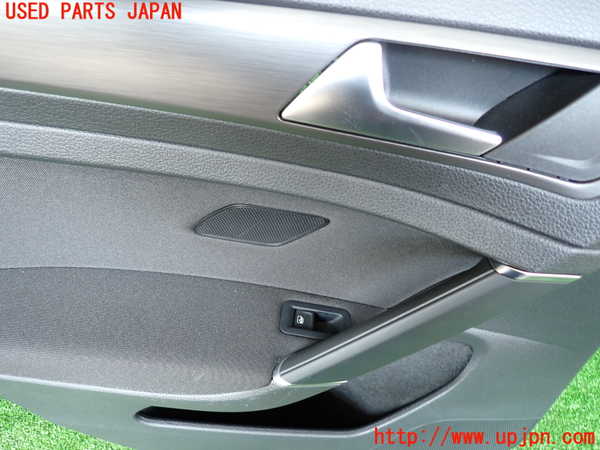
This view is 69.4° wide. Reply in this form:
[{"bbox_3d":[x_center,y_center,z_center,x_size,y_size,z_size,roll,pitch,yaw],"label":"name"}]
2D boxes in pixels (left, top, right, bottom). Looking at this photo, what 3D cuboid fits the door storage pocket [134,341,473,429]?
[{"bbox_3d":[0.004,0.174,0.480,0.360,0.085,0.055,2,30,-1],"label":"door storage pocket"}]

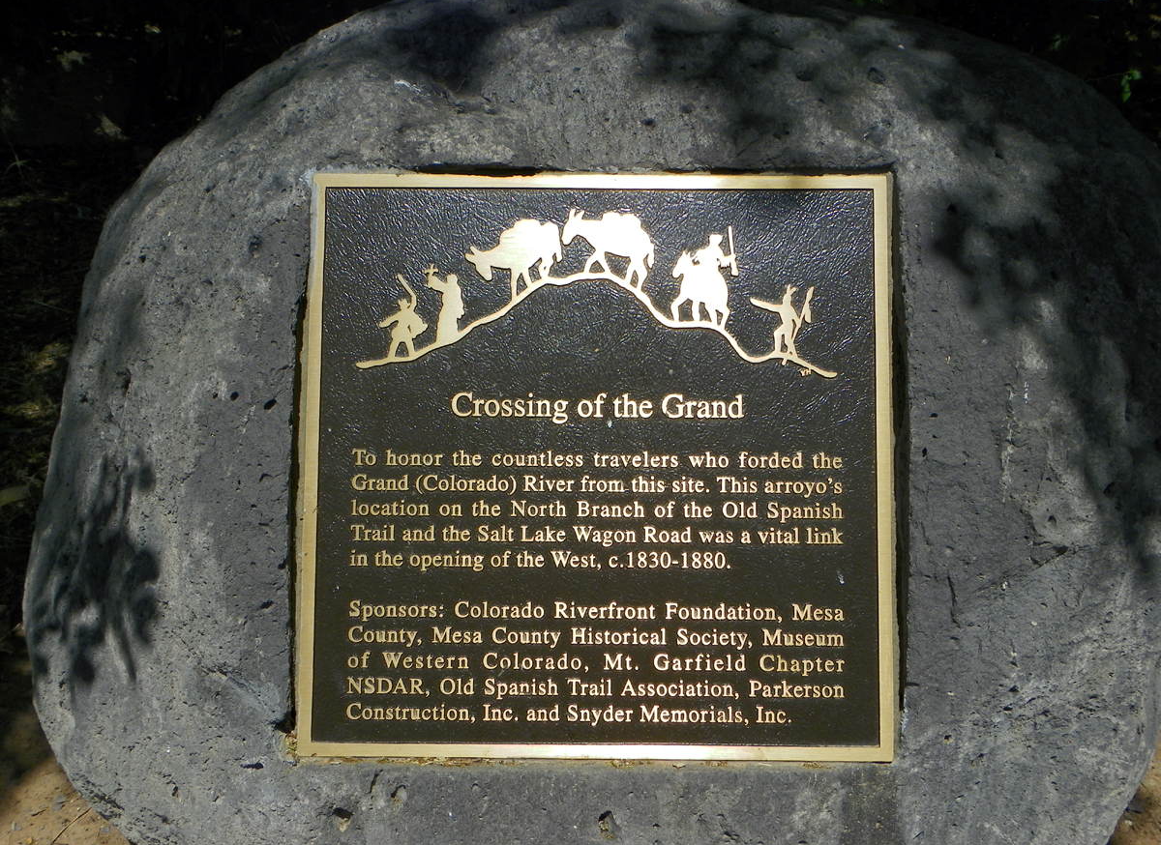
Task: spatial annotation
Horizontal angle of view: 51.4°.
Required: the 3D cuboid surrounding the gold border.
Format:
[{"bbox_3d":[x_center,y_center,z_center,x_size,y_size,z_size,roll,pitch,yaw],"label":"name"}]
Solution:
[{"bbox_3d":[0.017,0.041,1.251,0.600,0.600,0.022,0,-5,1],"label":"gold border"}]

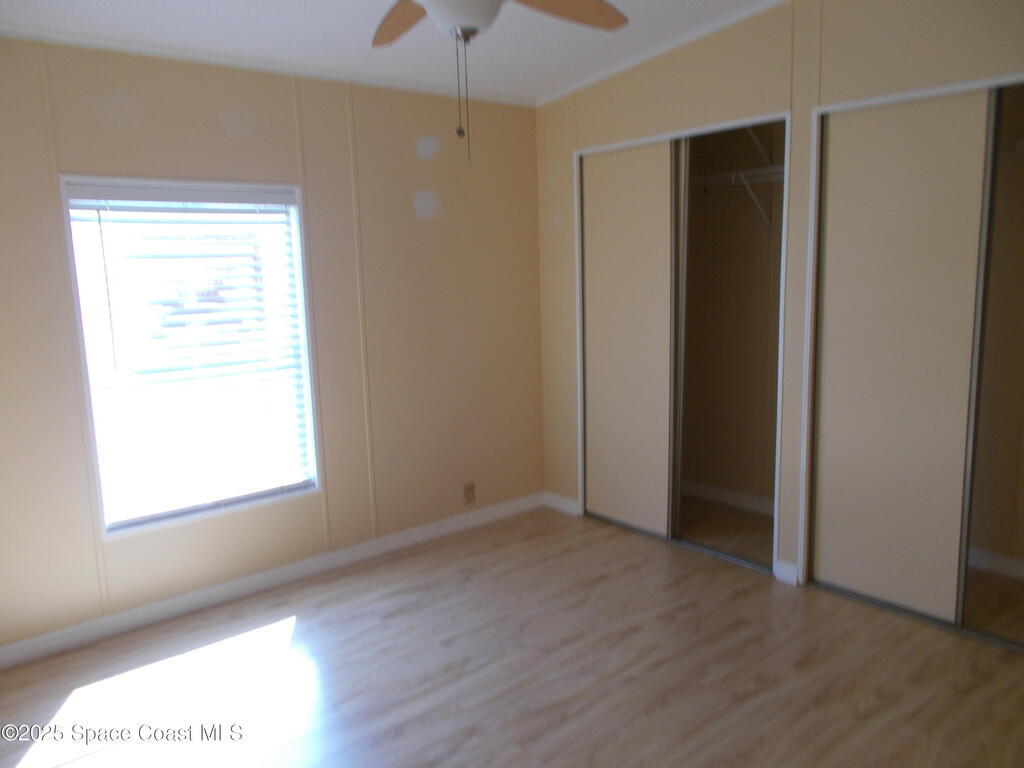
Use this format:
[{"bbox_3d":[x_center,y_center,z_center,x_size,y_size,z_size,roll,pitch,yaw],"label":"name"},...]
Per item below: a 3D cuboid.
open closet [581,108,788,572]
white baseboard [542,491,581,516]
[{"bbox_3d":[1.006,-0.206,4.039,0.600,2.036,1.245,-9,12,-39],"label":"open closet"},{"bbox_3d":[0.291,0.717,4.597,0.015,0.079,0.269,-9,12,-39],"label":"white baseboard"}]

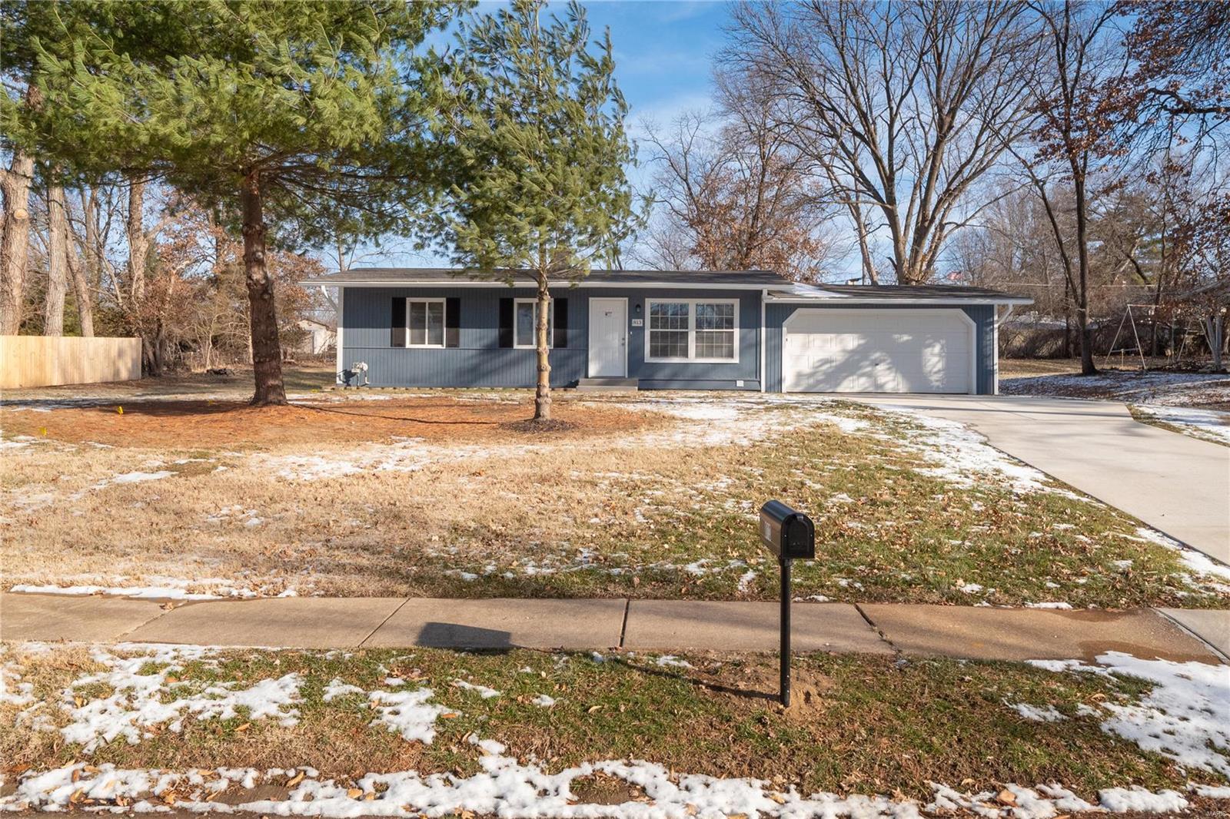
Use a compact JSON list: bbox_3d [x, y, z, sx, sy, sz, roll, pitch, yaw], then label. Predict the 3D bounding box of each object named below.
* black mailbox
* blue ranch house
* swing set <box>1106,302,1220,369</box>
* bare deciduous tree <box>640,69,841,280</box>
[{"bbox_3d":[0.925,0.642,5.150,0.168,0.228,0.520,0,1,-4],"label":"black mailbox"},{"bbox_3d":[1.412,-2.493,29.903,19.268,3.794,9.500,0,1,2],"label":"blue ranch house"},{"bbox_3d":[18.484,-2.465,32.300,3.600,2.000,1.400,0,2,-25],"label":"swing set"},{"bbox_3d":[6.077,-8.772,45.820,9.600,14.962,9.200,0,1,0],"label":"bare deciduous tree"}]

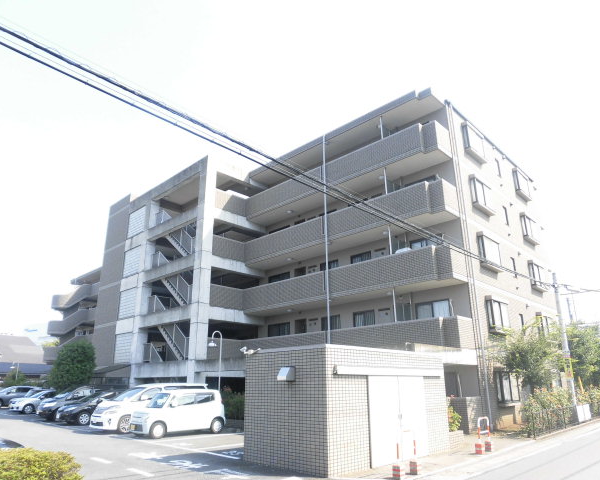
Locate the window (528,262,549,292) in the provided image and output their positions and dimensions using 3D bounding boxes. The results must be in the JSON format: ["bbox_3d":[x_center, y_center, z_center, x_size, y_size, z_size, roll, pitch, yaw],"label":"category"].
[{"bbox_3d":[13.697,2.039,25.521,0.260,1.400,1.950,-17,-24,41],"label":"window"}]

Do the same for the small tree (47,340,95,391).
[{"bbox_3d":[-16.706,9.943,32.665,3.300,5.000,3.300,-17,-25,41],"label":"small tree"}]

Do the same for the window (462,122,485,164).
[{"bbox_3d":[8.898,-4.898,22.581,0.260,1.530,1.960,-17,-24,41],"label":"window"}]

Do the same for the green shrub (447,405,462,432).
[{"bbox_3d":[4.650,5.585,13.936,0.750,0.870,0.800,-17,-25,41],"label":"green shrub"}]

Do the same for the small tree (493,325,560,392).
[{"bbox_3d":[9.801,5.658,18.779,2.700,4.200,2.700,-17,-25,41],"label":"small tree"}]

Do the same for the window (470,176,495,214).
[{"bbox_3d":[8.865,-2.109,21.501,0.300,1.540,1.950,-17,-25,41],"label":"window"}]

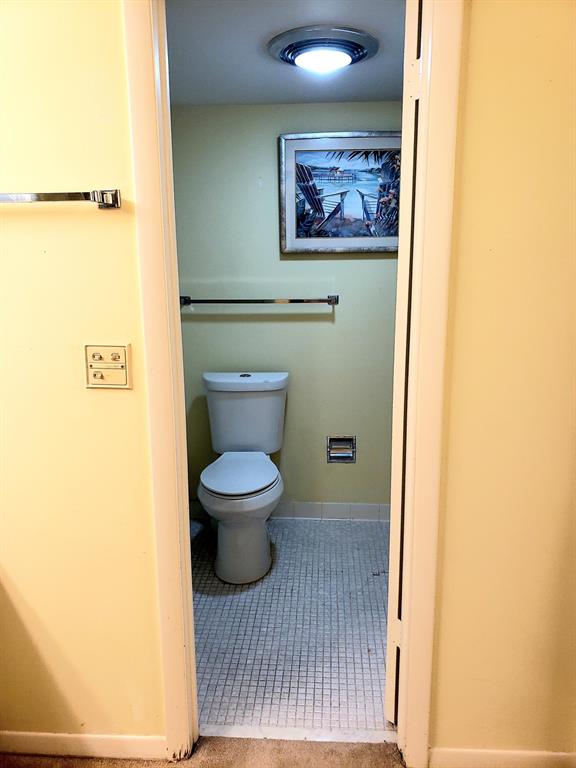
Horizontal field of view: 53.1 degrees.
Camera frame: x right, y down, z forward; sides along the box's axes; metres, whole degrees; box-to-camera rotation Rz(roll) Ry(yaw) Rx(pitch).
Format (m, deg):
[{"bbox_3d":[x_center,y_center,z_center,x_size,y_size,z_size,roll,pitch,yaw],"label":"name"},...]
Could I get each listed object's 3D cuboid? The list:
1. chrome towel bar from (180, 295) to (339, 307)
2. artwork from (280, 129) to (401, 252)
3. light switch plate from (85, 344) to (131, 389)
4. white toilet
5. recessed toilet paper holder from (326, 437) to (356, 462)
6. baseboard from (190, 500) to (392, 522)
[{"bbox_3d":[-0.148,-0.426,2.946,0.815,0.048,0.080,0,11,4],"label":"chrome towel bar"},{"bbox_3d":[0.308,-0.931,2.837,0.680,0.557,0.033,0,11,4],"label":"artwork"},{"bbox_3d":[-0.443,-0.041,1.427,0.115,0.112,0.014,0,11,4],"label":"light switch plate"},{"bbox_3d":[-0.218,0.421,2.773,0.445,0.825,0.735,0,11,1],"label":"white toilet"},{"bbox_3d":[0.292,0.352,3.121,0.152,0.149,0.060,0,11,4],"label":"recessed toilet paper holder"},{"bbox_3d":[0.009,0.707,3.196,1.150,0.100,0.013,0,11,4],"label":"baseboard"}]

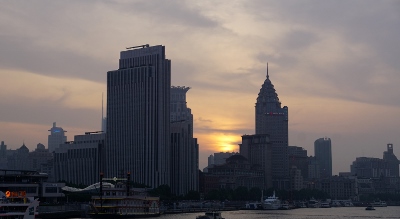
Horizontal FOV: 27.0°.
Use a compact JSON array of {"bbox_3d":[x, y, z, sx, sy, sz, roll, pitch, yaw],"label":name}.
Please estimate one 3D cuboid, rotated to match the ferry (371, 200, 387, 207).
[{"bbox_3d":[198.100,104.540,924.120,20.000,7.360,5.200,3,-7,-28],"label":"ferry"}]

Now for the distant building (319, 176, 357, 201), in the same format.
[{"bbox_3d":[180.620,105.090,1095.050,41.000,34.310,30.000,3,-7,-23],"label":"distant building"}]

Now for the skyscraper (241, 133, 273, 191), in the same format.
[{"bbox_3d":[62.920,65.150,928.370,29.000,74.750,22.000,-4,-7,30],"label":"skyscraper"}]

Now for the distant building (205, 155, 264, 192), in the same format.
[{"bbox_3d":[35.480,70.460,857.390,48.000,48.490,40.000,4,-7,-30],"label":"distant building"}]

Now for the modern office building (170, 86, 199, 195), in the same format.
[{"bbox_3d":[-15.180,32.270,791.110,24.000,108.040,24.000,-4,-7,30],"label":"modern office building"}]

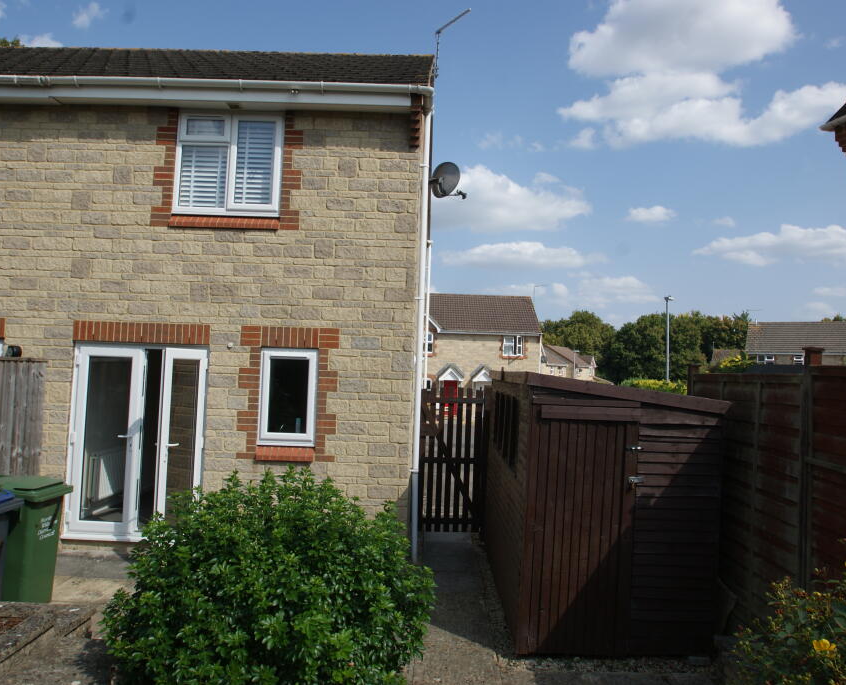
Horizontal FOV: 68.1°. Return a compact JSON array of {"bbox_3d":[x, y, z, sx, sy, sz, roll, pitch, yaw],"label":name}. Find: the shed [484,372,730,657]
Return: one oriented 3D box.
[{"bbox_3d":[1.407,1.308,5.628,1.450,2.000,2.420,2,-4,1],"label":"shed"}]

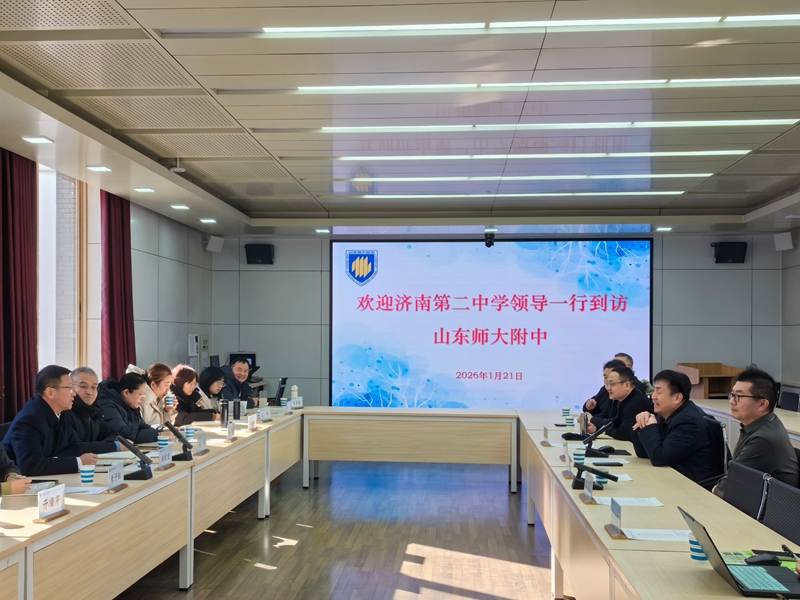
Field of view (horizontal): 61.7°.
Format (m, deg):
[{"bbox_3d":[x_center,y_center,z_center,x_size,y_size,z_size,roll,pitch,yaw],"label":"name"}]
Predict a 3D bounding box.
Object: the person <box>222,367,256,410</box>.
[{"bbox_3d":[-1.767,1.254,6.957,0.720,1.270,0.580,-2,-4,43],"label":"person"}]

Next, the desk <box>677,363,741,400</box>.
[{"bbox_3d":[4.039,1.439,8.666,0.630,1.180,0.580,1,-3,-3],"label":"desk"}]

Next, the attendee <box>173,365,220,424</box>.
[{"bbox_3d":[-1.950,1.228,6.000,0.760,1.250,0.520,0,-3,5],"label":"attendee"}]

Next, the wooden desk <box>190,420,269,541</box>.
[{"bbox_3d":[-1.548,1.417,4.910,0.720,0.755,1.600,0,-3,5],"label":"wooden desk"}]

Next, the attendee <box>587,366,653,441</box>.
[{"bbox_3d":[1.820,1.191,5.300,0.800,1.300,0.560,0,-3,5],"label":"attendee"}]

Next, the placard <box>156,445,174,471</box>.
[{"bbox_3d":[-1.373,0.924,3.920,0.050,0.122,0.180,0,-3,5],"label":"placard"}]

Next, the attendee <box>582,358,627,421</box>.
[{"bbox_3d":[1.960,1.215,5.970,0.780,1.330,0.550,0,-3,5],"label":"attendee"}]

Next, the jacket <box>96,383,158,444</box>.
[{"bbox_3d":[-1.957,0.940,4.729,0.580,0.710,0.550,1,-3,-10],"label":"jacket"}]

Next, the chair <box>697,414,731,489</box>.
[{"bbox_3d":[1.811,1.295,4.444,0.600,0.970,0.560,0,-3,5],"label":"chair"}]

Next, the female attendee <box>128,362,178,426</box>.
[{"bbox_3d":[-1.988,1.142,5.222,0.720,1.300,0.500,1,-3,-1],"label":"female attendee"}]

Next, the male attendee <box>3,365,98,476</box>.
[{"bbox_3d":[-1.969,1.039,3.719,0.750,1.340,0.560,1,-3,-10],"label":"male attendee"}]

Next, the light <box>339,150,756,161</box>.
[{"bbox_3d":[1.247,-1.302,6.030,3.630,0.060,0.100,0,-3,5],"label":"light"}]

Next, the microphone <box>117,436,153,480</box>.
[{"bbox_3d":[-1.442,0.854,3.650,0.187,0.235,0.100,0,-3,5],"label":"microphone"}]

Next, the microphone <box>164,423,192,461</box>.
[{"bbox_3d":[-1.387,0.880,4.190,0.185,0.235,0.100,0,-3,5],"label":"microphone"}]

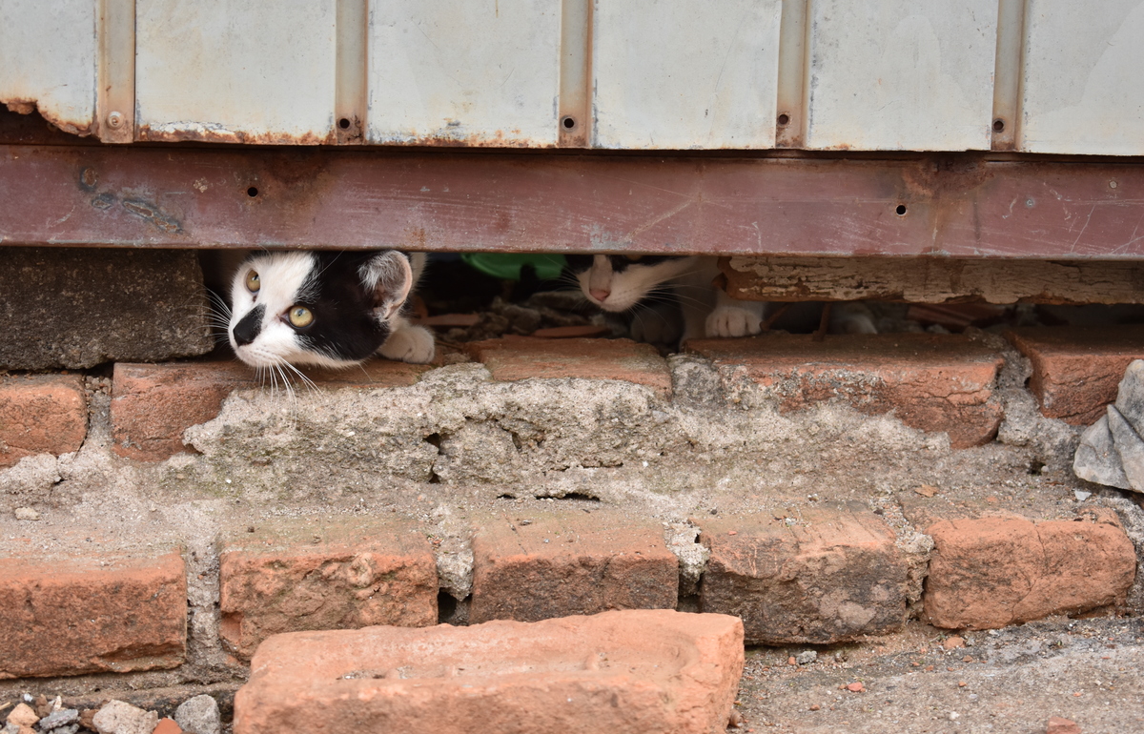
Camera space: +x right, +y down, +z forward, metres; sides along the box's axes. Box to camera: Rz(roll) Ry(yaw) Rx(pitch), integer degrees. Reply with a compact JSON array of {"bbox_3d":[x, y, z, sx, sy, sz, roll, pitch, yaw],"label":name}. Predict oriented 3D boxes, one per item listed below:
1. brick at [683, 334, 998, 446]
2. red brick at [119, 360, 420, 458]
[{"bbox_3d":[0.158,0.014,1.579,0.178,0.050,0.105,0,10,-6],"label":"brick"},{"bbox_3d":[-0.174,0.025,1.521,0.178,0.048,0.100,0,10,-7],"label":"red brick"}]

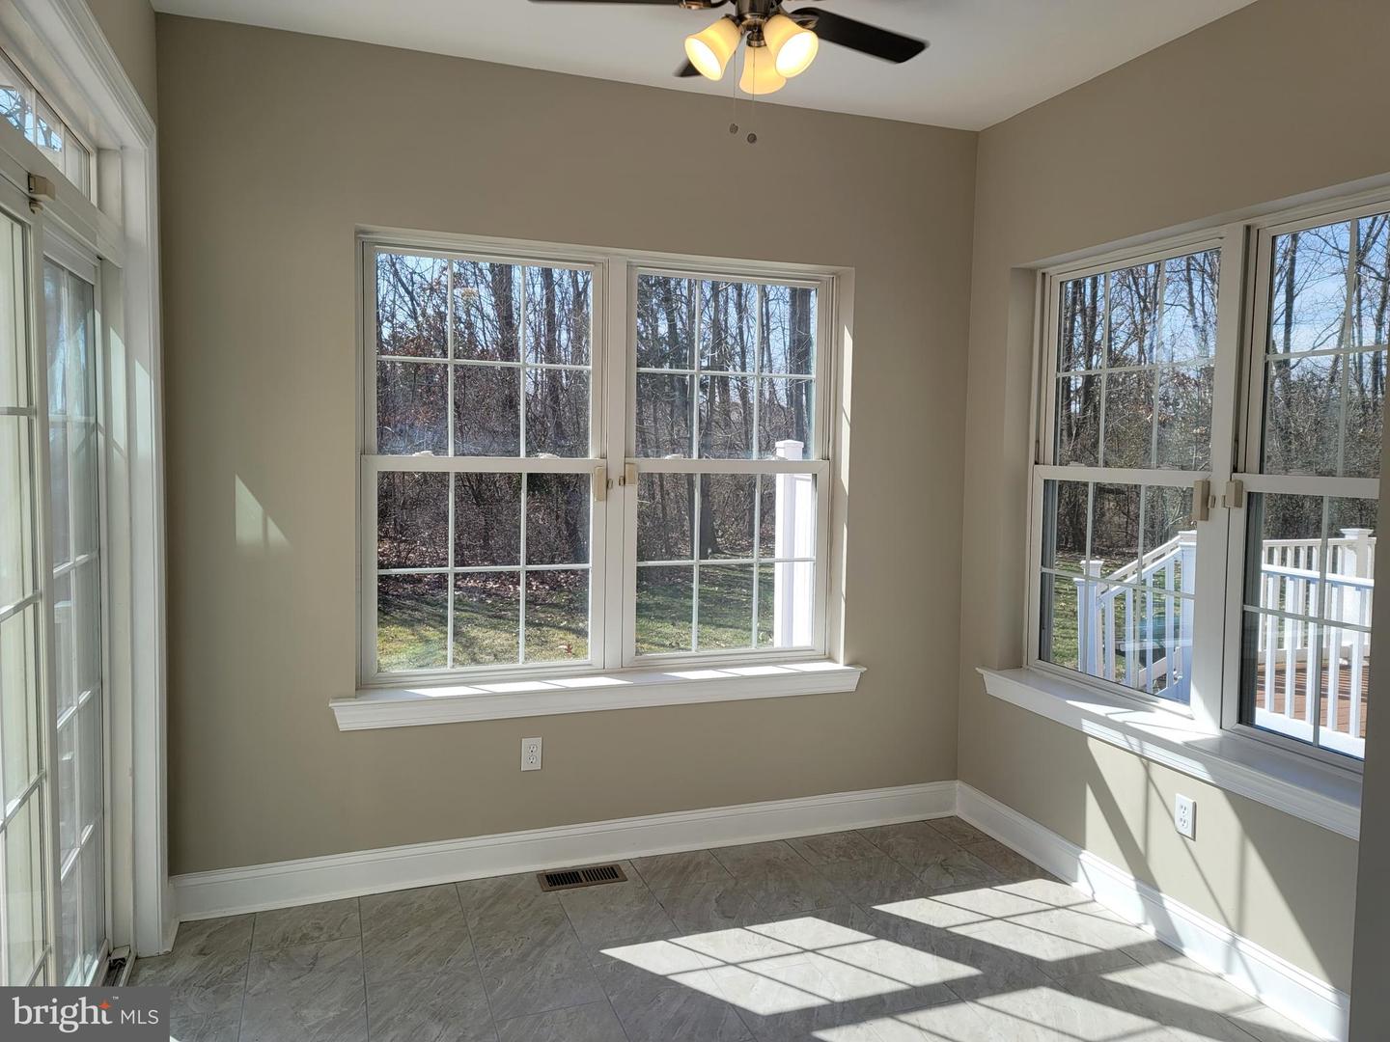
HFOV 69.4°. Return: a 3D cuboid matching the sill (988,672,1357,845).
[{"bbox_3d":[1.486,0.694,3.060,0.180,0.106,1.855,-1,5,-20],"label":"sill"}]

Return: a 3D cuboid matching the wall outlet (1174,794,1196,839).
[{"bbox_3d":[1.464,0.886,3.006,0.012,0.114,0.071,-1,5,-20],"label":"wall outlet"}]

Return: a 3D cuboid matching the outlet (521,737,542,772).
[{"bbox_3d":[-0.565,0.813,3.490,0.071,0.114,0.012,-1,5,-20],"label":"outlet"}]

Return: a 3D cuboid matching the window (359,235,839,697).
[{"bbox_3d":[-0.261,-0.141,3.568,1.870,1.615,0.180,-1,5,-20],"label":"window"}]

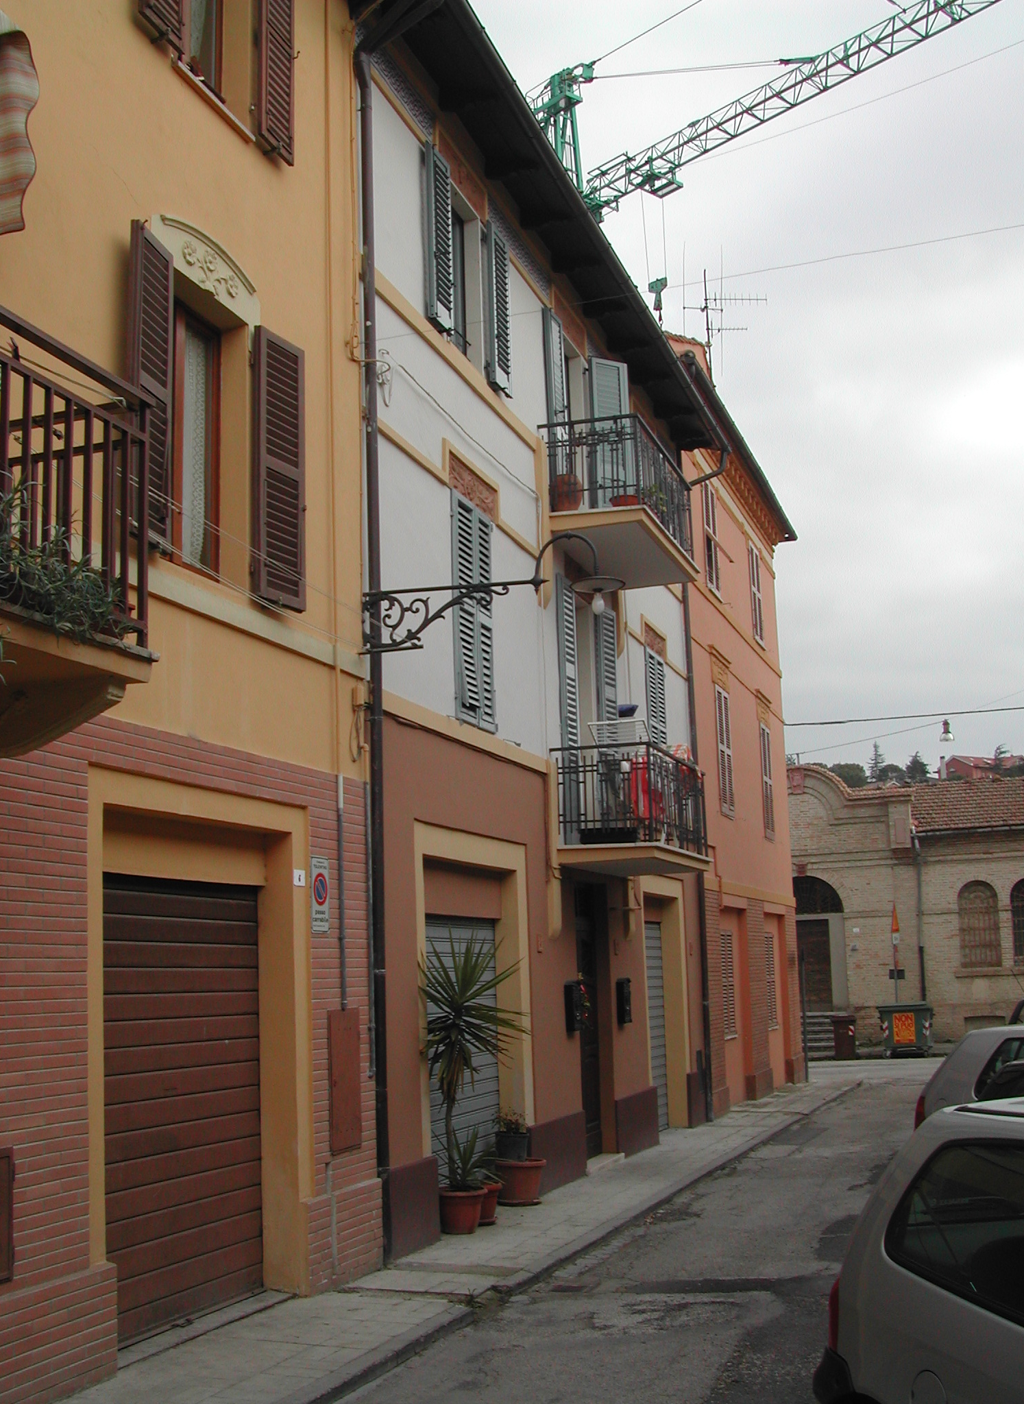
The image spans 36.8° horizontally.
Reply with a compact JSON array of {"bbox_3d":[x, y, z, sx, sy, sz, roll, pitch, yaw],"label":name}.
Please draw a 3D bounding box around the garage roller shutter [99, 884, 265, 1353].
[{"bbox_3d":[-1.832,2.106,8.193,0.070,2.280,1.850,-5,-11,19],"label":"garage roller shutter"}]

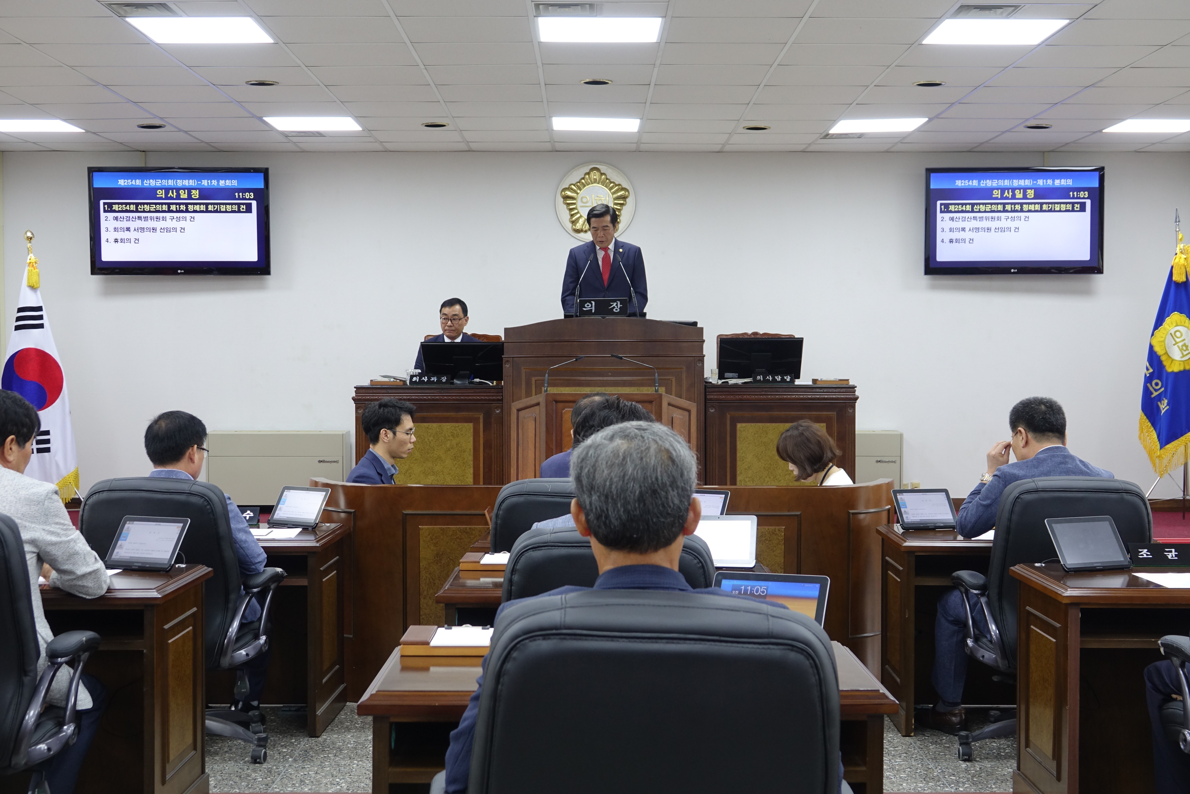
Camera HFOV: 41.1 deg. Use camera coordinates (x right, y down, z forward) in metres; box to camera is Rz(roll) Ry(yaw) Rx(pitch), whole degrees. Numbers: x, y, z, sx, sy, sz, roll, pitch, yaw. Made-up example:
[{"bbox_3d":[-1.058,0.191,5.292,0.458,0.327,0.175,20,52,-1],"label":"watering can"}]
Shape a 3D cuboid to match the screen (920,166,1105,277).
[{"bbox_3d":[2.993,-1.252,11.339,1.280,0.765,0.080,-1,4,0],"label":"screen"}]

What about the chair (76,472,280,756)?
[{"bbox_3d":[-1.458,0.767,5.612,0.660,1.010,0.680,0,1,7],"label":"chair"}]

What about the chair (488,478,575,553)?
[{"bbox_3d":[-0.092,0.768,5.548,0.660,1.020,0.680,0,1,0],"label":"chair"}]

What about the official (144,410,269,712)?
[{"bbox_3d":[-1.468,0.658,5.809,0.560,1.220,0.780,0,1,8],"label":"official"}]

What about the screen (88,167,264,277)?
[{"bbox_3d":[-2.954,-1.246,11.282,1.280,0.765,0.080,0,6,-1],"label":"screen"}]

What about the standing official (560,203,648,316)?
[{"bbox_3d":[0.056,-0.376,9.994,0.550,1.680,0.360,0,2,0],"label":"standing official"}]

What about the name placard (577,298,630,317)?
[{"bbox_3d":[0.055,-0.538,9.539,0.310,0.110,0.060,0,2,0],"label":"name placard"}]

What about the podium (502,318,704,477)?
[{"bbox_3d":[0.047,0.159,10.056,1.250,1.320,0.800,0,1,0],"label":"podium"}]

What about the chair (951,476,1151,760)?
[{"bbox_3d":[1.582,0.771,5.646,0.660,1.020,0.680,0,1,-1],"label":"chair"}]

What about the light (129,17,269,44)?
[{"bbox_3d":[-1.781,-1.698,7.230,0.590,0.070,0.580,0,2,0],"label":"light"}]

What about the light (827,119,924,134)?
[{"bbox_3d":[1.816,-1.778,10.241,0.590,0.070,0.580,0,2,0],"label":"light"}]

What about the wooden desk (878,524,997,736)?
[{"bbox_3d":[1.687,0.910,6.343,1.030,0.745,0.610,0,2,0],"label":"wooden desk"}]

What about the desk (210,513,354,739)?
[{"bbox_3d":[-1.556,0.894,6.214,1.080,0.730,0.660,0,1,0],"label":"desk"}]

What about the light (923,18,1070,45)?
[{"bbox_3d":[1.826,-1.695,7.242,0.590,0.070,0.580,0,2,0],"label":"light"}]

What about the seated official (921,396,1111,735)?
[{"bbox_3d":[1.564,0.644,5.915,0.570,1.300,0.780,0,2,-17],"label":"seated official"}]

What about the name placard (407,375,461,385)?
[{"bbox_3d":[-0.990,-0.102,9.597,0.265,0.065,0.060,0,2,0],"label":"name placard"}]

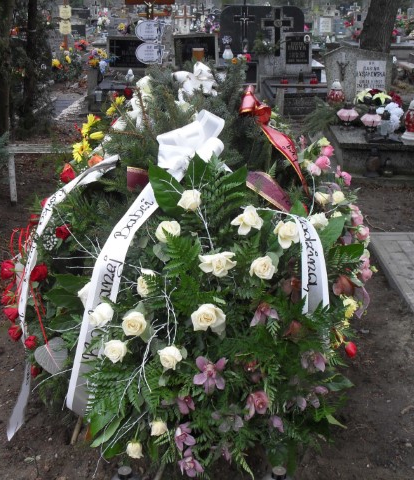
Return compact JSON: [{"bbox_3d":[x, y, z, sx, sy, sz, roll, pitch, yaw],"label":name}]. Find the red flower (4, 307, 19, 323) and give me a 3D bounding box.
[{"bbox_3d":[-0.695,0.265,2.300,0.055,0.055,0.052,12,20,29],"label":"red flower"}]

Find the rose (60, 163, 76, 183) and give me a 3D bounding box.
[{"bbox_3d":[-0.571,-0.276,2.650,0.060,0.075,0.060,0,22,0],"label":"rose"}]

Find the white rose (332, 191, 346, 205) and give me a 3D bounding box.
[{"bbox_3d":[0.488,-0.158,2.400,0.051,0.052,0.047,-4,5,-11],"label":"white rose"}]

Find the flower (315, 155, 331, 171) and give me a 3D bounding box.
[{"bbox_3d":[0.477,-0.317,2.650,0.062,0.062,0.060,-10,24,-23],"label":"flower"}]

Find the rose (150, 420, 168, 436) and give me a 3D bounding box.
[{"bbox_3d":[-0.159,0.618,2.120,0.060,0.055,0.055,2,12,5],"label":"rose"}]

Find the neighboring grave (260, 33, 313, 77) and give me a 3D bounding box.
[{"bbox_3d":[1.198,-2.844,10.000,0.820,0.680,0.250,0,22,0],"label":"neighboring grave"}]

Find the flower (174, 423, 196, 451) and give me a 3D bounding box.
[{"bbox_3d":[-0.074,0.644,2.120,0.074,0.090,0.055,0,22,0],"label":"flower"}]

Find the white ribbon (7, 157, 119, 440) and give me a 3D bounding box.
[{"bbox_3d":[-0.530,0.213,2.370,0.390,1.000,0.340,0,22,0],"label":"white ribbon"}]

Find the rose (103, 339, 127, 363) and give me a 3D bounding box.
[{"bbox_3d":[-0.276,0.335,1.950,0.073,0.072,0.060,3,5,8],"label":"rose"}]

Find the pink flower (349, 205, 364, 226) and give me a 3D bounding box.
[{"bbox_3d":[0.582,-0.095,2.520,0.060,0.082,0.060,-12,12,-28],"label":"pink flower"}]

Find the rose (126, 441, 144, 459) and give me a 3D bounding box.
[{"bbox_3d":[-0.243,0.703,2.170,0.056,0.058,0.054,0,22,0],"label":"rose"}]

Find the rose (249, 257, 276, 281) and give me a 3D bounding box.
[{"bbox_3d":[0.167,0.087,1.970,0.076,0.074,0.062,-3,5,-8],"label":"rose"}]

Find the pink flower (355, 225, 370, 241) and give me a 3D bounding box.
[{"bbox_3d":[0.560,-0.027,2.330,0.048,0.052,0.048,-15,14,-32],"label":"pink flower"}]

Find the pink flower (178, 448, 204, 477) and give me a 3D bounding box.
[{"bbox_3d":[-0.051,0.688,2.000,0.076,0.084,0.048,2,10,5],"label":"pink flower"}]

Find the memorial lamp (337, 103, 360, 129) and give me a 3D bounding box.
[{"bbox_3d":[1.273,-1.119,5.840,0.190,0.250,0.190,0,22,0],"label":"memorial lamp"}]

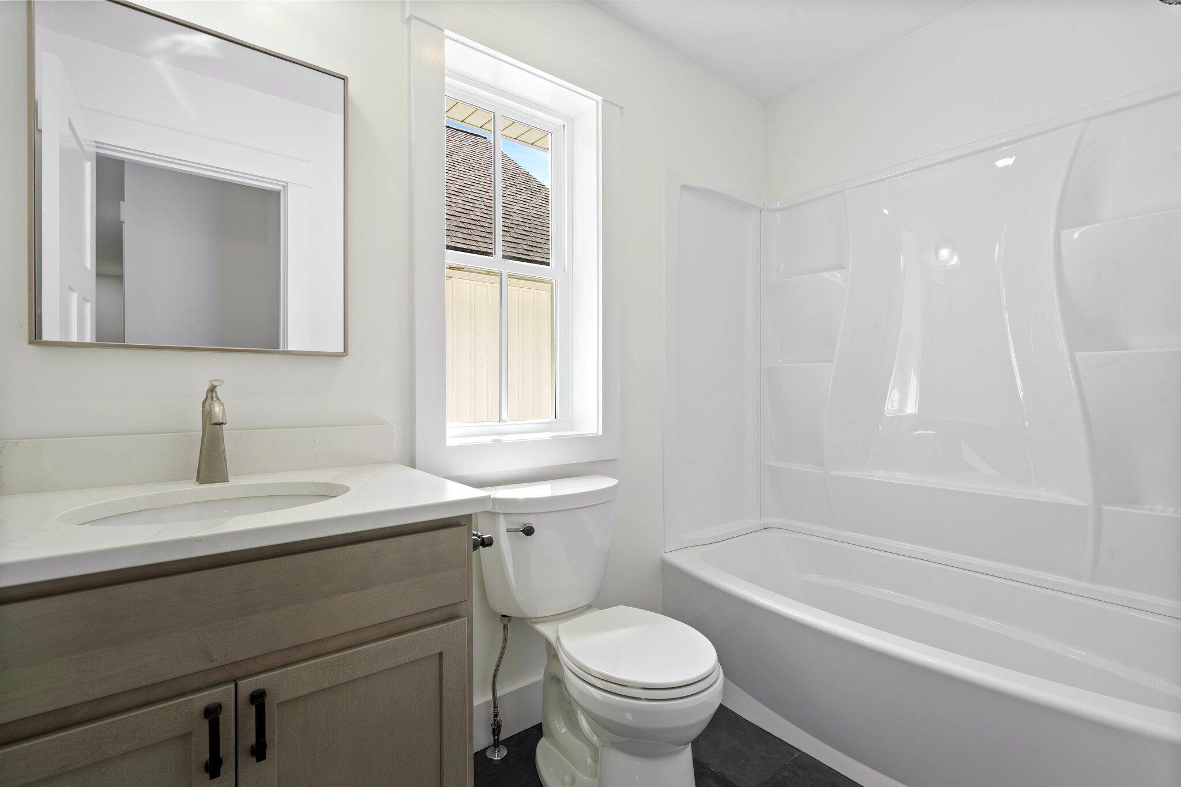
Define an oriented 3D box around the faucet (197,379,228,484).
[{"bbox_3d":[-0.763,0.080,1.068,0.050,0.215,0.164,0,0,-38],"label":"faucet"}]

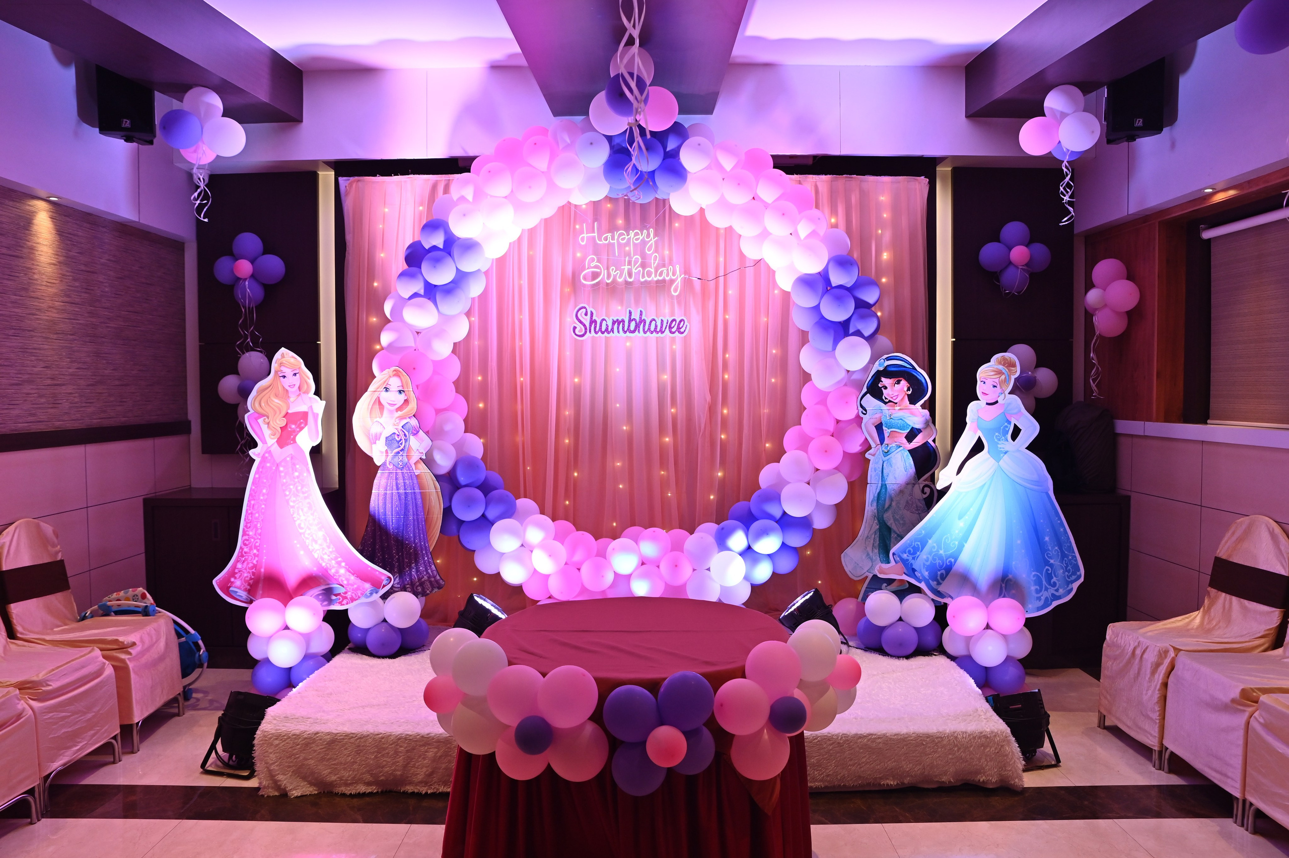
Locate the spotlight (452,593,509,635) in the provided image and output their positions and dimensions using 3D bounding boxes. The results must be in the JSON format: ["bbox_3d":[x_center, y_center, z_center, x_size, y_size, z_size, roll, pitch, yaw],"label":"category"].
[{"bbox_3d":[-0.827,0.965,4.560,0.240,0.260,0.230,35,-6,-12],"label":"spotlight"}]

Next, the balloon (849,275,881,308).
[{"bbox_3d":[1.109,-0.690,4.705,0.173,0.171,0.172,0,2,0],"label":"balloon"}]

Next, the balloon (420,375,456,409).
[{"bbox_3d":[-1.005,-0.179,4.530,0.168,0.168,0.175,0,2,0],"label":"balloon"}]

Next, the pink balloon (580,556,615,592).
[{"bbox_3d":[-0.229,0.709,4.553,0.168,0.168,0.175,0,2,0],"label":"pink balloon"}]

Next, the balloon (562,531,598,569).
[{"bbox_3d":[-0.322,0.612,4.690,0.170,0.188,0.179,0,2,0],"label":"balloon"}]

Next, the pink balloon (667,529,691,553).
[{"bbox_3d":[0.173,0.588,4.707,0.168,0.168,0.175,0,2,0],"label":"pink balloon"}]

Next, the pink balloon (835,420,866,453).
[{"bbox_3d":[1.074,0.039,4.830,0.175,0.178,0.180,0,2,0],"label":"pink balloon"}]

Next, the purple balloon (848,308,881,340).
[{"bbox_3d":[1.110,-0.529,4.702,0.171,0.170,0.171,0,2,0],"label":"purple balloon"}]

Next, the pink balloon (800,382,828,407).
[{"bbox_3d":[0.867,-0.164,4.654,0.168,0.168,0.175,0,2,0],"label":"pink balloon"}]

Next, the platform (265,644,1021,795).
[{"bbox_3d":[-0.017,1.188,4.141,2.810,0.235,1.500,0,2,0],"label":"platform"}]

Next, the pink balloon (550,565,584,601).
[{"bbox_3d":[-0.397,0.773,4.686,0.172,0.175,0.174,0,2,0],"label":"pink balloon"}]

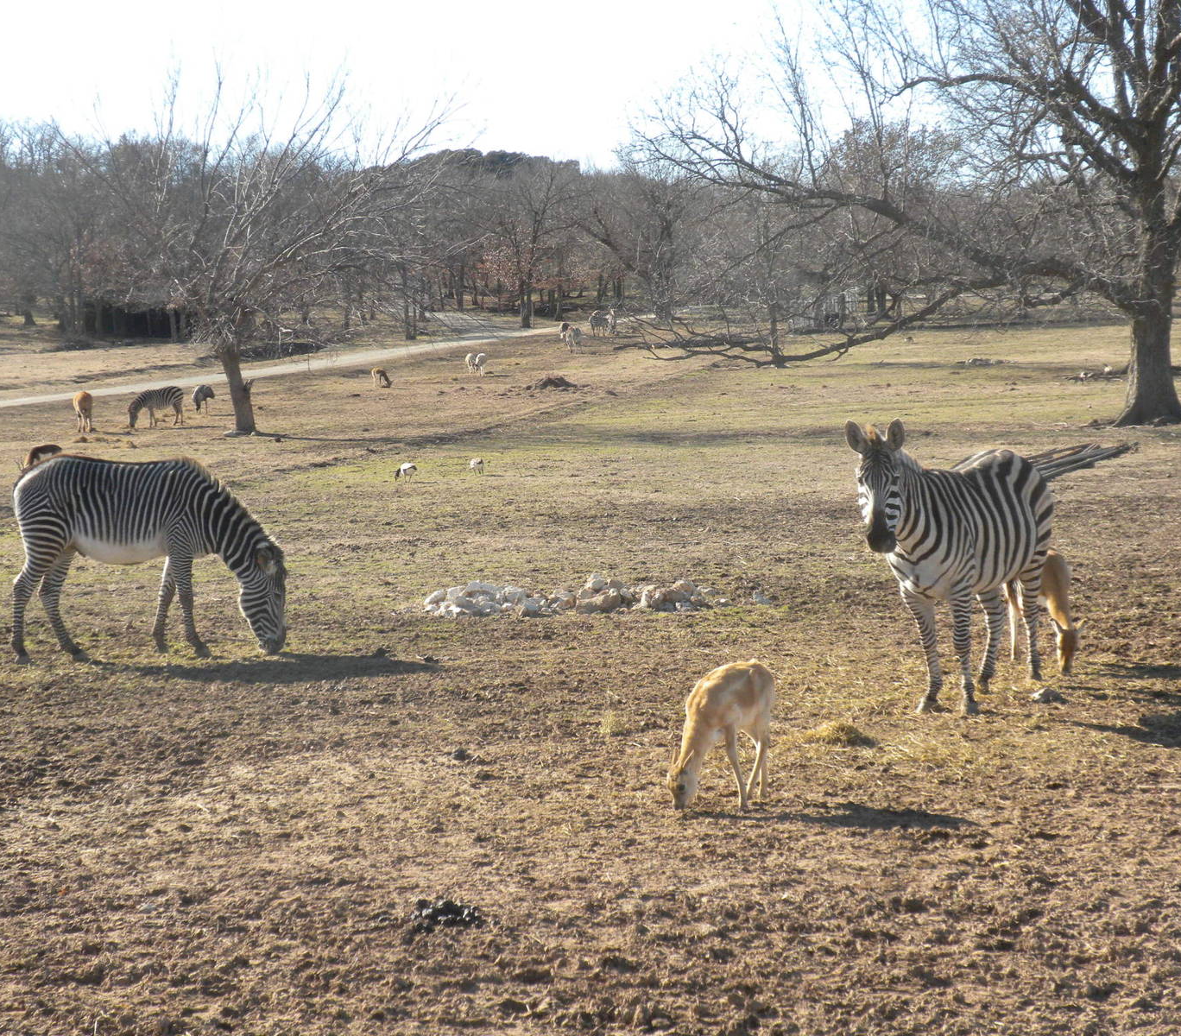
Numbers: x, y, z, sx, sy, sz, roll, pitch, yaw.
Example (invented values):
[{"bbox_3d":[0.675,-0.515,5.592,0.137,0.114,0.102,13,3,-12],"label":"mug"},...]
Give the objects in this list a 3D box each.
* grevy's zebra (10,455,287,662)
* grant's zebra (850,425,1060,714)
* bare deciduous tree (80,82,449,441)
[{"bbox_3d":[-3.078,0.272,16.750,1.900,1.420,0.540,0,4,-7],"label":"grevy's zebra"},{"bbox_3d":[2.157,0.245,13.715,0.570,1.610,1.750,3,5,32],"label":"grant's zebra"},{"bbox_3d":[-9.364,-7.344,67.655,10.200,9.900,9.200,0,4,0],"label":"bare deciduous tree"}]

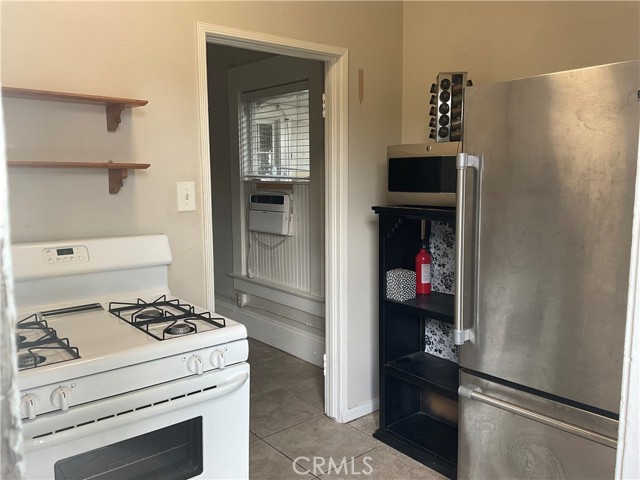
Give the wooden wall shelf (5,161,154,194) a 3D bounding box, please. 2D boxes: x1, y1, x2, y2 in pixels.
[{"bbox_3d":[-0.958,-0.220,1.962,0.640,0.118,0.145,-6,8,-39],"label":"wooden wall shelf"}]

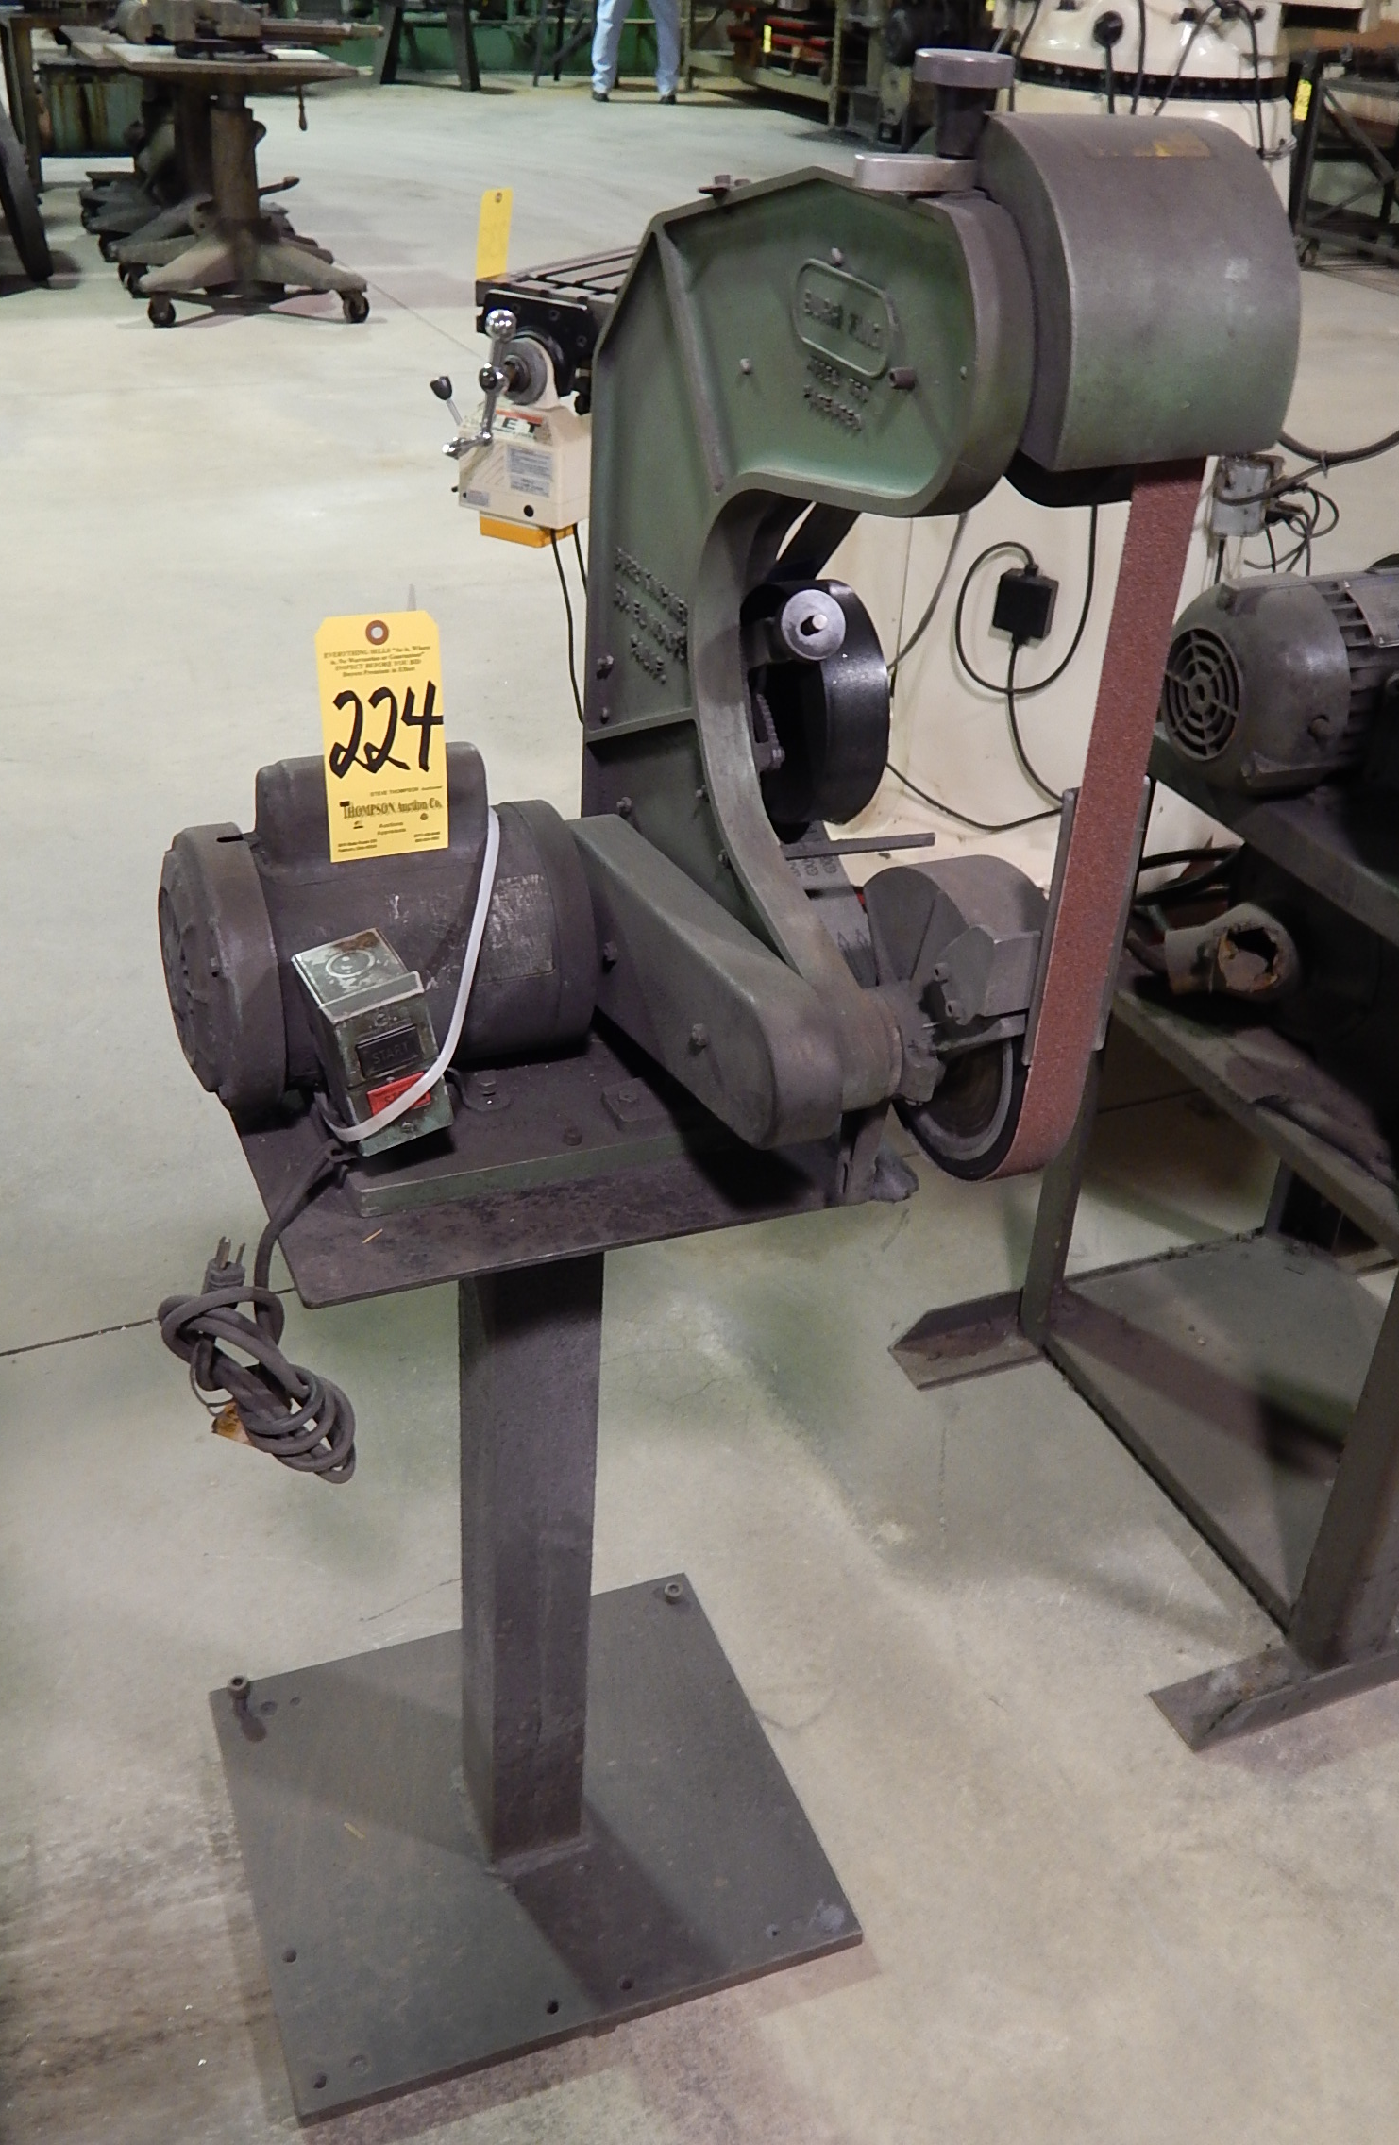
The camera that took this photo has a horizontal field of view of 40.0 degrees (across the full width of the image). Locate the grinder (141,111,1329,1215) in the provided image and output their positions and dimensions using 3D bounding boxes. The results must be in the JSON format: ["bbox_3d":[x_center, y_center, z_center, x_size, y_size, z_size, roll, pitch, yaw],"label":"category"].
[{"bbox_3d":[-0.054,-0.217,1.062,0.453,0.630,0.510,-9,33,-20],"label":"grinder"}]

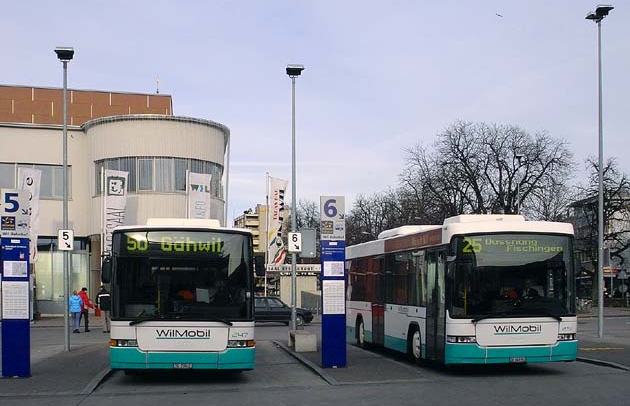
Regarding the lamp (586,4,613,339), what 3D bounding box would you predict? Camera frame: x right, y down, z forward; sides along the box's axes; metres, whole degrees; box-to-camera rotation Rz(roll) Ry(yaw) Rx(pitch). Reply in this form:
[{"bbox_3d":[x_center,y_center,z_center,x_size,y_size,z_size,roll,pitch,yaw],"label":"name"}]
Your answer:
[{"bbox_3d":[8.719,-0.964,27.300,0.800,10.200,0.650,-2,-5,17],"label":"lamp"}]

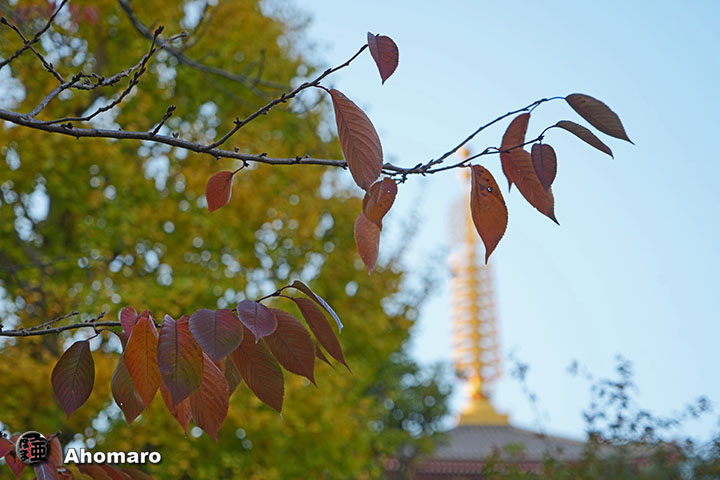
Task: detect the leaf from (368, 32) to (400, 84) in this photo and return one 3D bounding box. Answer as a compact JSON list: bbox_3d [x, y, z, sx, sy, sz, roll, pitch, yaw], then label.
[{"bbox_3d":[0.024,-0.196,2.120,0.034,0.059,0.018,-9,-30,1],"label":"leaf"}]

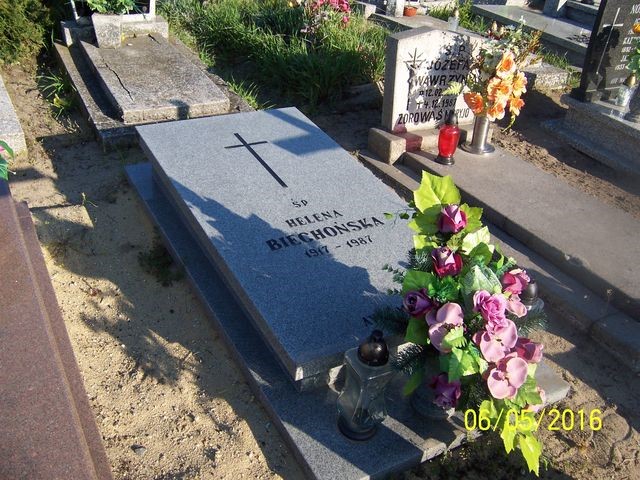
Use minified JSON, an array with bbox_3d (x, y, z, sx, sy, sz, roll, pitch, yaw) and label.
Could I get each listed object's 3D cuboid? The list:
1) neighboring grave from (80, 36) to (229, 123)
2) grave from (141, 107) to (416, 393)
[{"bbox_3d":[-1.028,-0.992,3.685,0.564,0.088,1.212,-14,38,-24],"label":"neighboring grave"},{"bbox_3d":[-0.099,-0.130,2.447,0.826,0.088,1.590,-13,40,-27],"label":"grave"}]

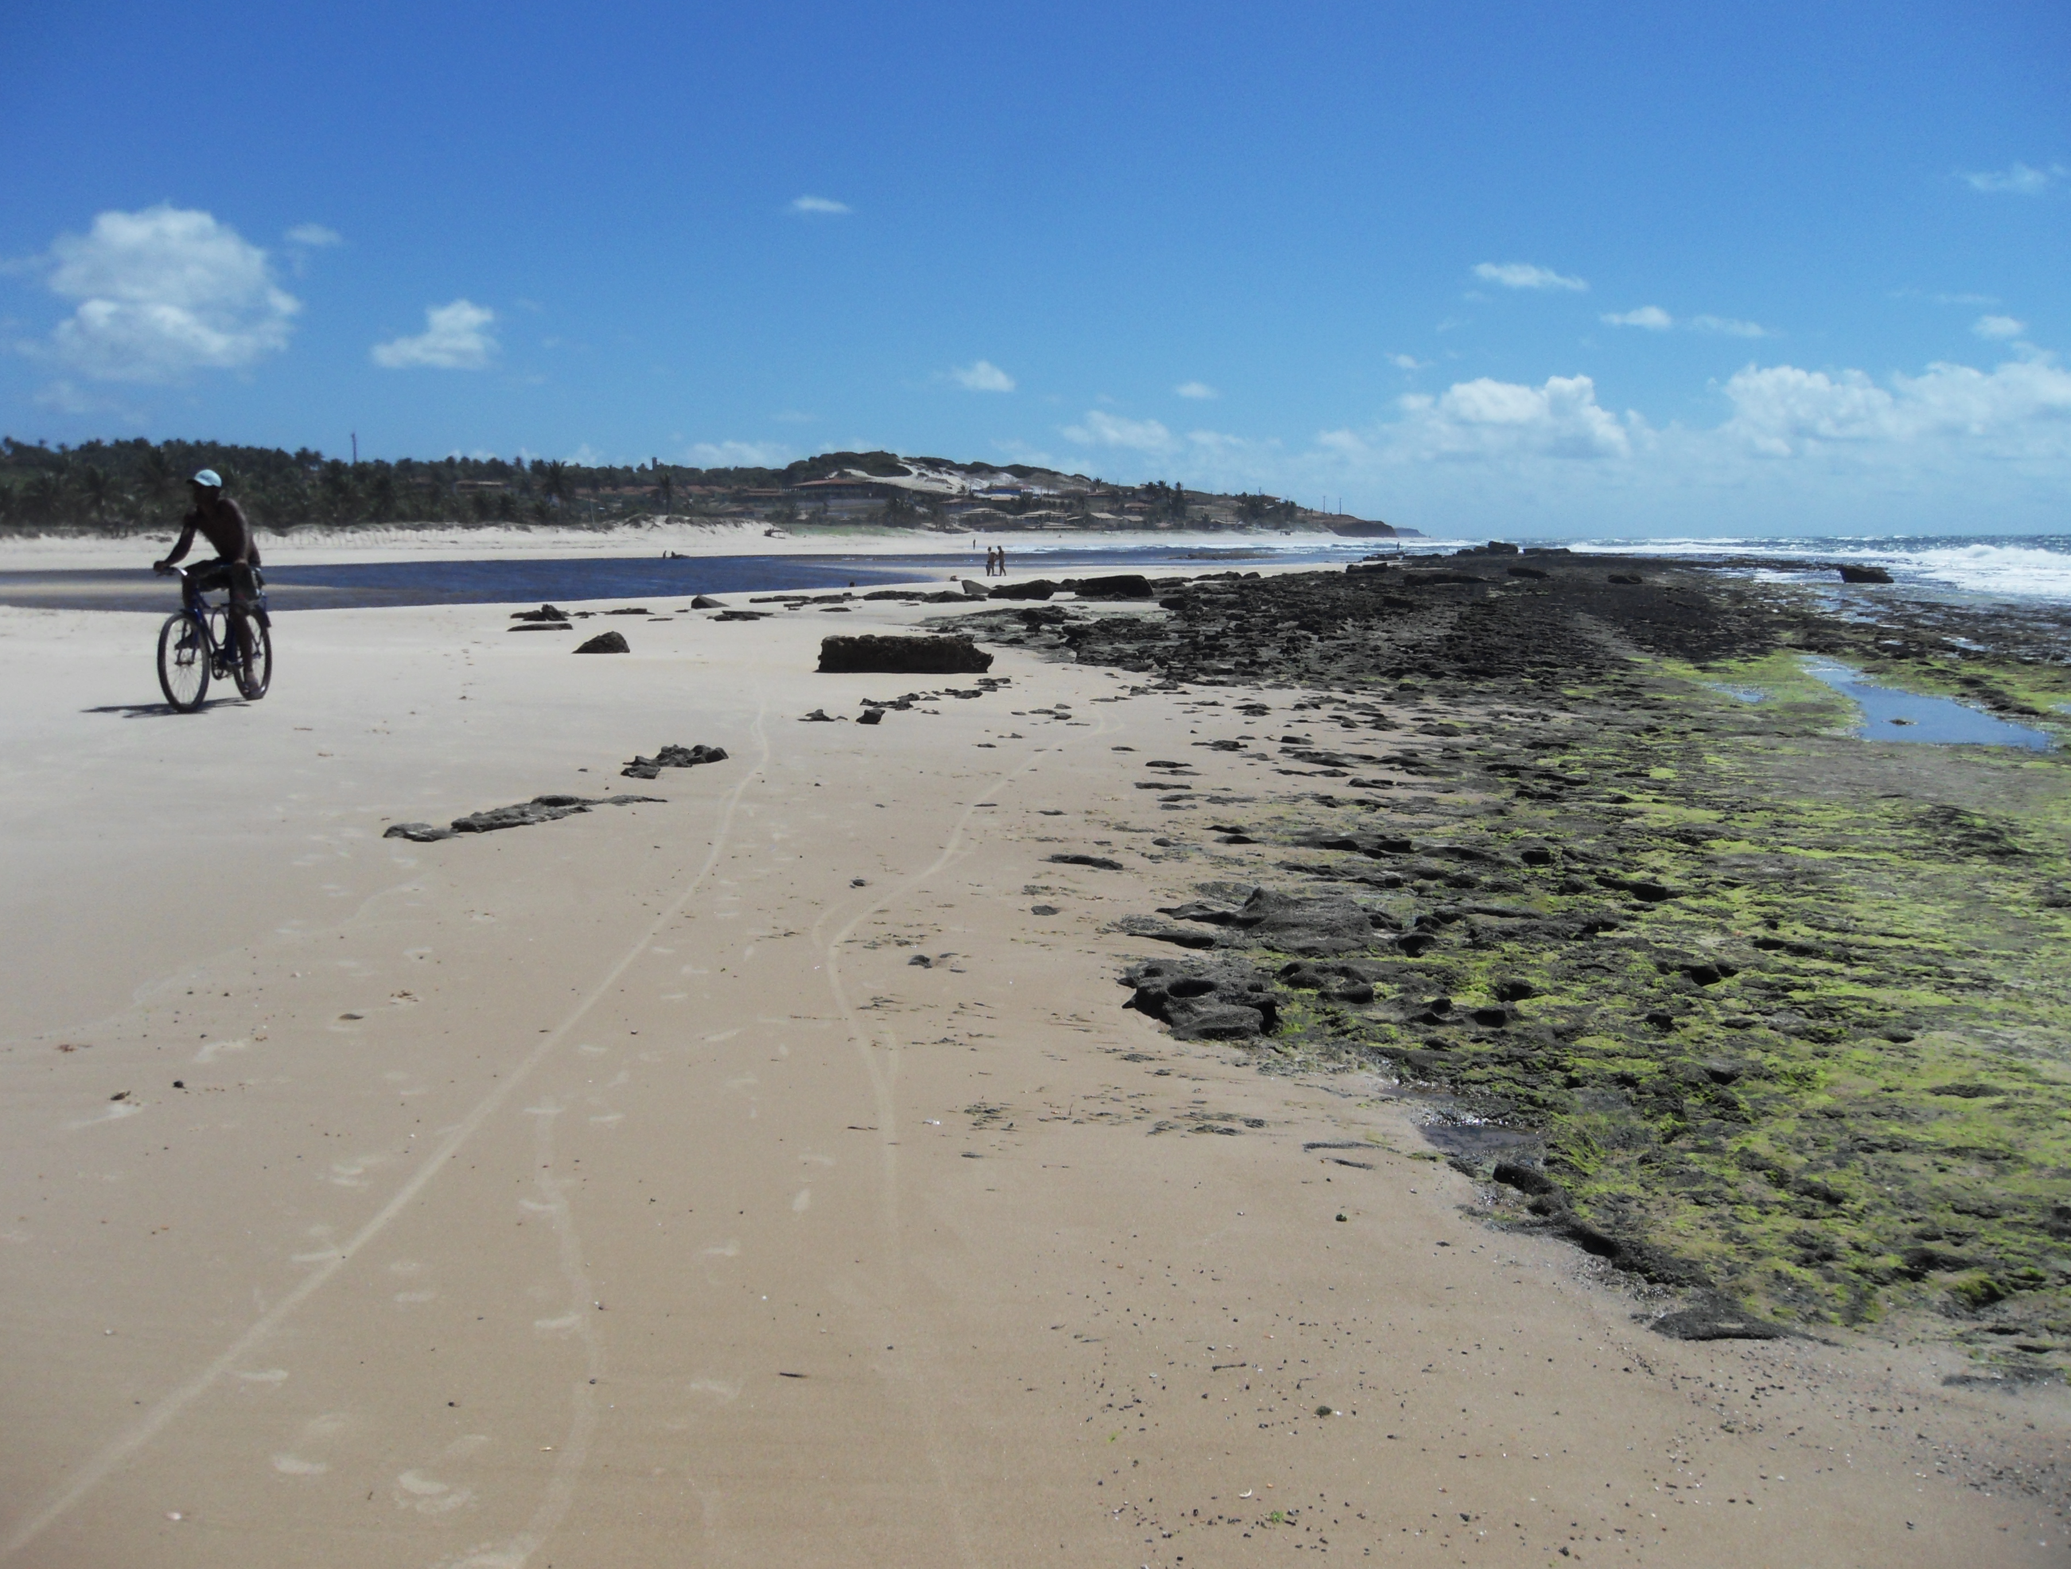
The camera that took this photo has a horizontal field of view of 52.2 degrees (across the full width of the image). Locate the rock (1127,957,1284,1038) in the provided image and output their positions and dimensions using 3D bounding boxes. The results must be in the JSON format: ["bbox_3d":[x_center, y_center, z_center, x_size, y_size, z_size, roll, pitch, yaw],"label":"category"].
[{"bbox_3d":[0.523,0.660,6.672,0.470,0.140,0.580,0,7,0],"label":"rock"}]

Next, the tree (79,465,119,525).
[{"bbox_3d":[-130.523,-40.393,294.521,5.400,8.400,5.400,-3,7,-24],"label":"tree"}]

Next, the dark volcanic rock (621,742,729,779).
[{"bbox_3d":[-2.190,-0.161,12.842,0.640,0.140,0.800,-1,7,-10],"label":"dark volcanic rock"}]

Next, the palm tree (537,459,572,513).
[{"bbox_3d":[-78.401,-48.433,344.504,5.500,8.700,5.500,-2,7,-13],"label":"palm tree"}]

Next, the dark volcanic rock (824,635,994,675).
[{"bbox_3d":[-1.421,-1.455,23.376,1.850,0.420,0.800,0,7,0],"label":"dark volcanic rock"}]

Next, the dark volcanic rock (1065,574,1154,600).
[{"bbox_3d":[2.037,-5.397,57.961,2.300,0.680,1.500,0,7,0],"label":"dark volcanic rock"}]

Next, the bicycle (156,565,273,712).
[{"bbox_3d":[-5.785,-1.062,14.891,0.600,1.030,1.740,0,7,2],"label":"bicycle"}]

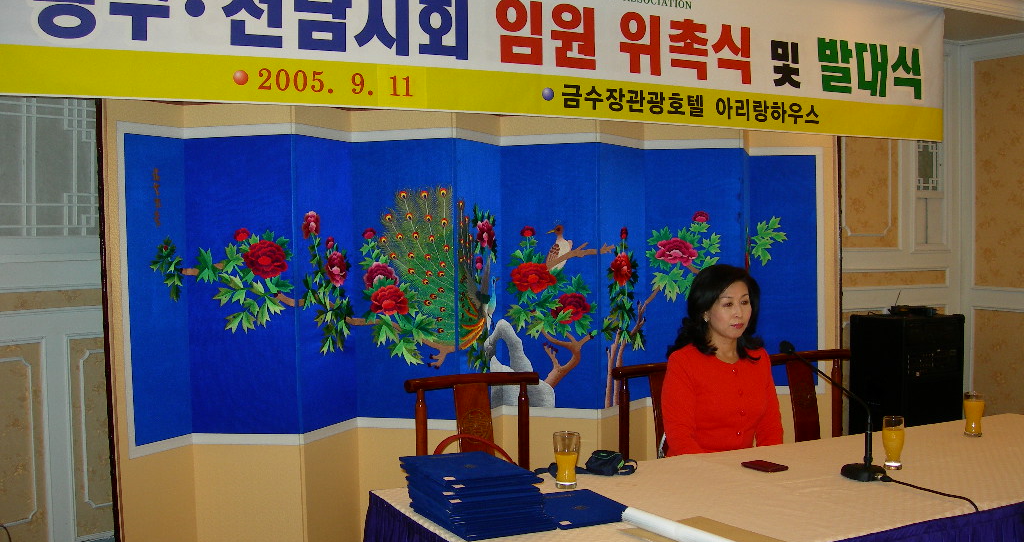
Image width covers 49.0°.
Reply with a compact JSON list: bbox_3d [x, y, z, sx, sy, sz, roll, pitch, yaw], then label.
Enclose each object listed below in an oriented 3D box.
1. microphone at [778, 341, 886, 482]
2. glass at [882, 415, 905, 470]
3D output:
[{"bbox_3d":[0.910,0.381,3.186,0.345,0.360,0.125,1,2,41],"label":"microphone"},{"bbox_3d":[1.079,0.485,3.175,0.065,0.142,0.065,-1,2,-27],"label":"glass"}]

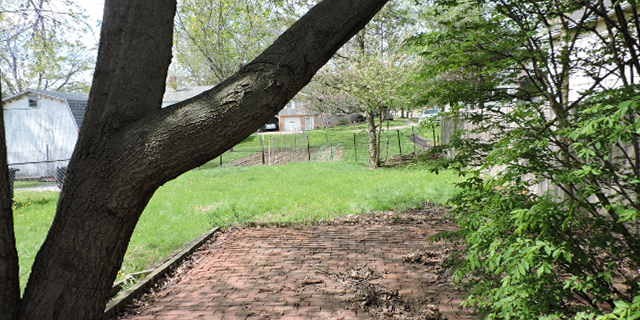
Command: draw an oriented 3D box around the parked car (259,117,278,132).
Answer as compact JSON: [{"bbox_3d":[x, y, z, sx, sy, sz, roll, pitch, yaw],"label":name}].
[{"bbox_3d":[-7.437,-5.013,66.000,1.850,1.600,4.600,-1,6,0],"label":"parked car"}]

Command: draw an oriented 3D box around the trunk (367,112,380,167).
[{"bbox_3d":[2.074,-0.783,17.200,0.480,2.300,0.420,-1,6,0],"label":"trunk"}]

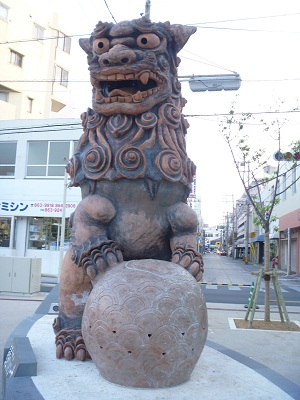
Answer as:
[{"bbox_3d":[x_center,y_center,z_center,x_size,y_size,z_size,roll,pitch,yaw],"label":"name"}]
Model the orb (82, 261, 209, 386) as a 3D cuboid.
[{"bbox_3d":[-0.052,1.482,5.160,1.596,1.419,1.596,3,-6,0],"label":"orb"}]

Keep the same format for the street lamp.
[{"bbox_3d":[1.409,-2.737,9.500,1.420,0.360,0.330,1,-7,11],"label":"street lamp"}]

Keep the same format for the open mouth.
[{"bbox_3d":[-0.333,-1.677,5.976,0.950,0.420,0.420,0,-7,23],"label":"open mouth"}]

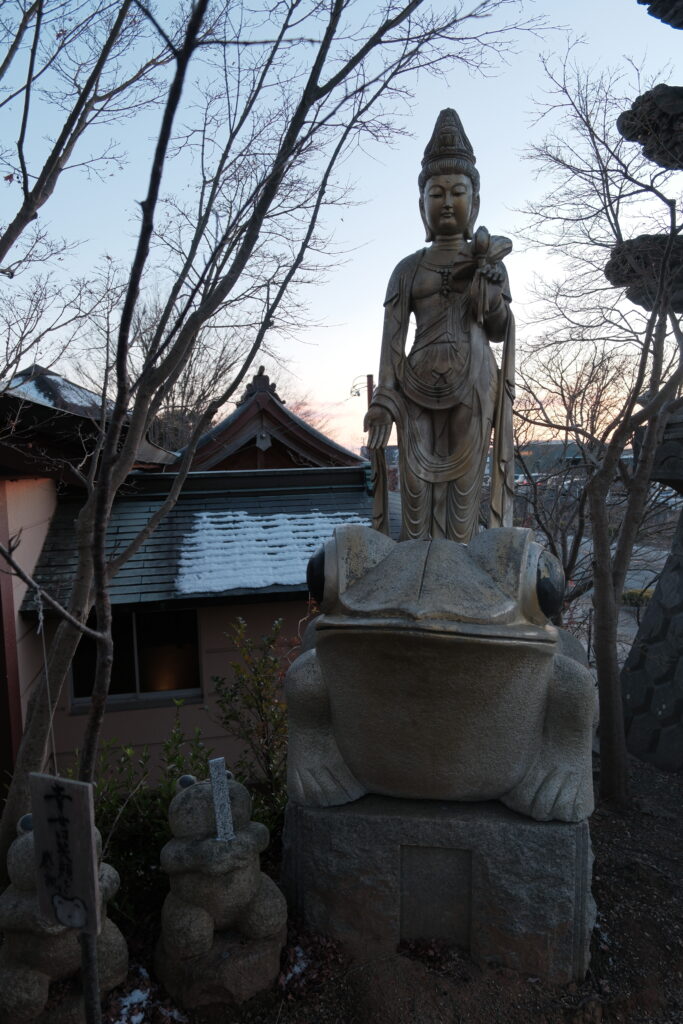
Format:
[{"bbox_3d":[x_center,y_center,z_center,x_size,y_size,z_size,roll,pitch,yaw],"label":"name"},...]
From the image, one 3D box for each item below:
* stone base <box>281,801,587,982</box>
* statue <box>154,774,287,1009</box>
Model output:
[{"bbox_3d":[0.355,1.165,2.660,0.920,0.521,0.900,0,5,7],"label":"stone base"},{"bbox_3d":[-0.386,1.147,2.277,0.360,0.629,0.360,-2,5,-20],"label":"statue"}]

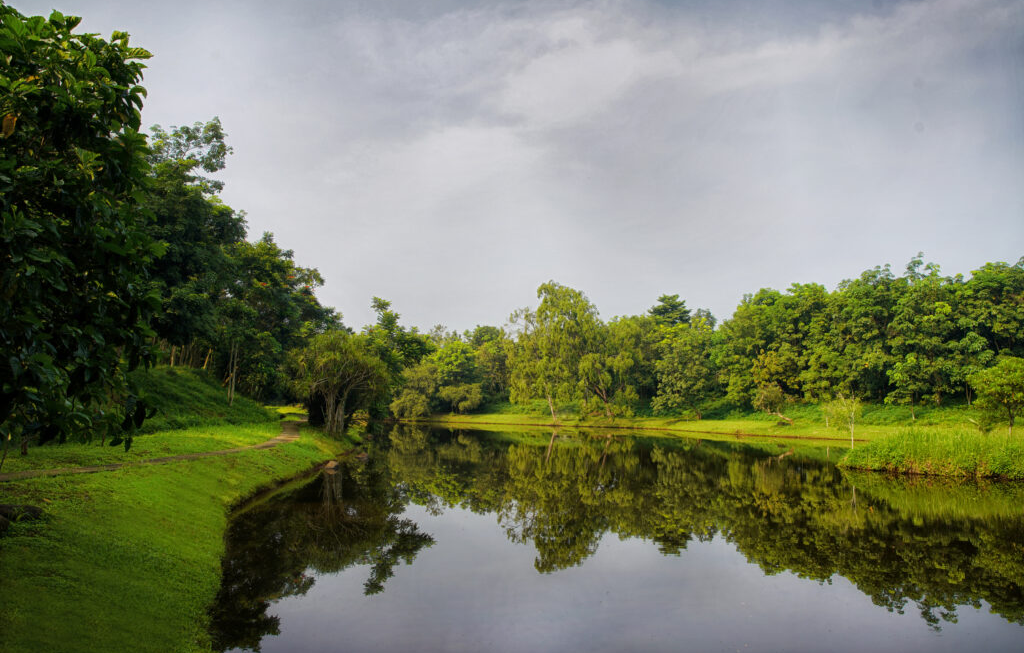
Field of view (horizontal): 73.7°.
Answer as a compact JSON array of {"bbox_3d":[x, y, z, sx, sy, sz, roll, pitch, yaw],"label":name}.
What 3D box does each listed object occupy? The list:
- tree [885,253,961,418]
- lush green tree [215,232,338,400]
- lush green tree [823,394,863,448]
[{"bbox_3d":[23.450,0.460,39.000,3.940,9.030,4.600,-3,-6,31],"label":"tree"},{"bbox_3d":[-12.070,-0.410,35.000,6.060,8.920,6.000,2,-6,-19],"label":"lush green tree"},{"bbox_3d":[13.070,3.760,27.000,1.470,2.210,1.500,-2,-6,26],"label":"lush green tree"}]

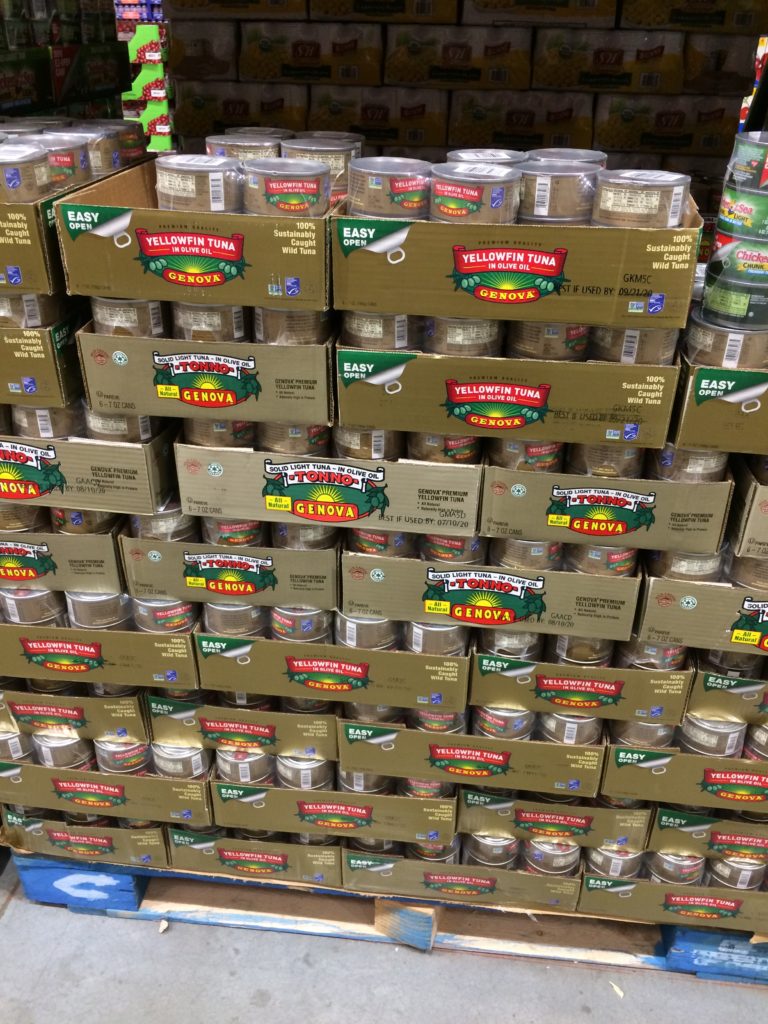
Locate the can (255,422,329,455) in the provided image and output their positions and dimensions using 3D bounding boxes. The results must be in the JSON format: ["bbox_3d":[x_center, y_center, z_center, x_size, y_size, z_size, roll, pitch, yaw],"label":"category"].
[{"bbox_3d":[-0.107,-0.105,1.020,0.086,0.044,0.086,1,30,-1],"label":"can"}]

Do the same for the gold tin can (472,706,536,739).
[{"bbox_3d":[0.166,0.267,1.186,0.086,0.043,0.086,4,29,5],"label":"gold tin can"}]

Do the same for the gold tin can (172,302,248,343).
[{"bbox_3d":[-0.189,-0.219,0.936,0.086,0.043,0.086,1,29,-1],"label":"gold tin can"}]

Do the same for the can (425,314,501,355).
[{"bbox_3d":[0.084,-0.201,0.917,0.086,0.043,0.086,4,29,4],"label":"can"}]

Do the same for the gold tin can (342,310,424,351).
[{"bbox_3d":[-0.001,-0.208,0.953,0.086,0.043,0.086,1,29,-1],"label":"gold tin can"}]

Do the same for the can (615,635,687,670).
[{"bbox_3d":[0.333,0.154,1.076,0.086,0.043,0.086,4,29,4],"label":"can"}]

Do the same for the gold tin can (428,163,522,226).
[{"bbox_3d":[0.091,-0.322,0.873,0.086,0.043,0.086,1,29,-1],"label":"gold tin can"}]

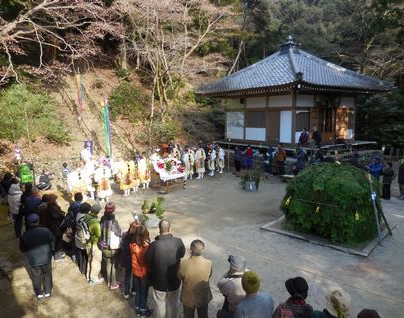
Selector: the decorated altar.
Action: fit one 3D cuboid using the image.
[{"bbox_3d":[-1.563,0.795,14.539,1.250,1.200,1.250,-7,10,-42],"label":"decorated altar"}]

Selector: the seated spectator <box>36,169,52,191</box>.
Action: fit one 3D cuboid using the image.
[{"bbox_3d":[-7.259,0.967,14.258,0.550,0.880,0.550,5,9,31],"label":"seated spectator"}]

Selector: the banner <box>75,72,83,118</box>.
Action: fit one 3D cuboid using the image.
[{"bbox_3d":[-8.651,-4.476,21.500,0.500,3.237,0.350,-3,8,-20],"label":"banner"}]

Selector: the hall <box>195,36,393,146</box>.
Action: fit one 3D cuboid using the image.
[{"bbox_3d":[7.083,-5.081,24.871,10.890,9.246,10.890,-5,9,-33],"label":"hall"}]

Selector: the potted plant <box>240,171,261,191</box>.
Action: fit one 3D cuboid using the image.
[{"bbox_3d":[2.221,0.979,14.223,0.850,0.950,0.800,0,7,0],"label":"potted plant"}]

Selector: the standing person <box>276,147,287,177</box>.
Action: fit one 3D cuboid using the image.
[{"bbox_3d":[4.666,0.109,18.177,0.540,1.670,0.380,3,8,20],"label":"standing person"}]

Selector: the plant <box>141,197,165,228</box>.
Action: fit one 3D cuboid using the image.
[{"bbox_3d":[-1.490,1.628,9.413,0.720,0.880,0.680,0,7,0],"label":"plant"}]

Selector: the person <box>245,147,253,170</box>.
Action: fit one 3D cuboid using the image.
[{"bbox_3d":[2.982,-0.037,19.509,0.500,1.600,0.360,1,8,6],"label":"person"}]

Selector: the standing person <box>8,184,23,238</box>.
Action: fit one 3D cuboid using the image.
[{"bbox_3d":[-5.090,1.403,8.352,0.440,1.570,0.340,5,9,30],"label":"standing person"}]

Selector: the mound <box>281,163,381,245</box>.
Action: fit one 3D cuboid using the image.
[{"bbox_3d":[3.913,1.075,9.277,2.750,1.900,2.750,7,10,40],"label":"mound"}]

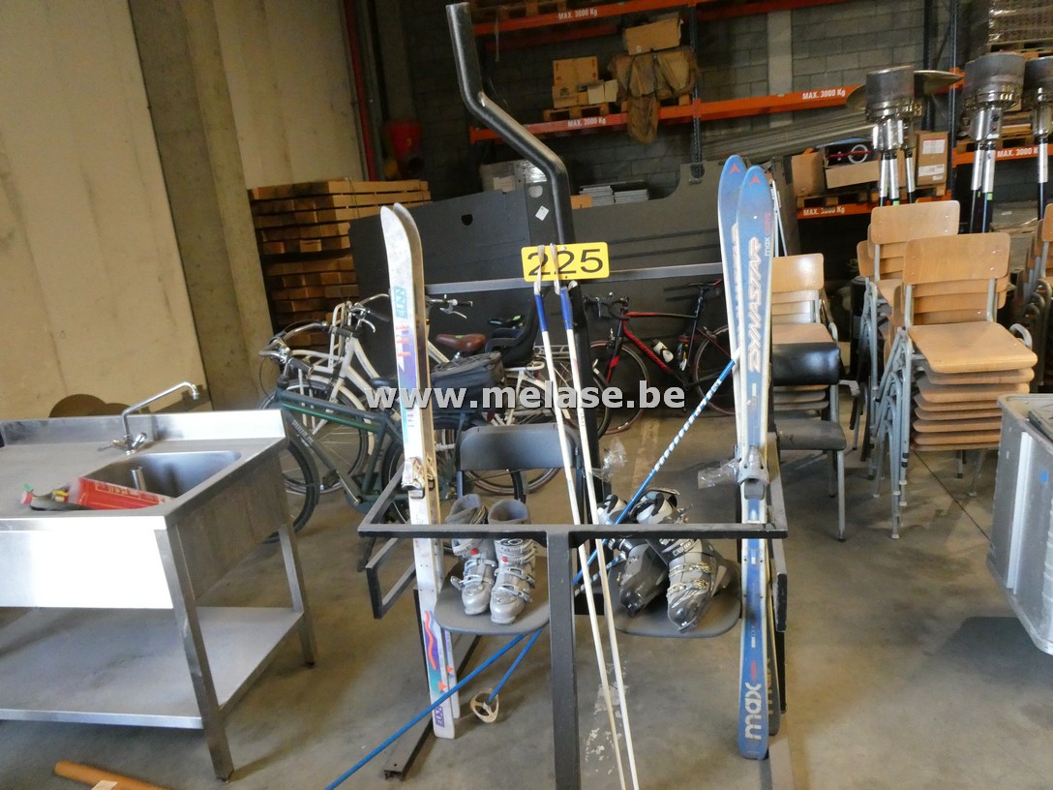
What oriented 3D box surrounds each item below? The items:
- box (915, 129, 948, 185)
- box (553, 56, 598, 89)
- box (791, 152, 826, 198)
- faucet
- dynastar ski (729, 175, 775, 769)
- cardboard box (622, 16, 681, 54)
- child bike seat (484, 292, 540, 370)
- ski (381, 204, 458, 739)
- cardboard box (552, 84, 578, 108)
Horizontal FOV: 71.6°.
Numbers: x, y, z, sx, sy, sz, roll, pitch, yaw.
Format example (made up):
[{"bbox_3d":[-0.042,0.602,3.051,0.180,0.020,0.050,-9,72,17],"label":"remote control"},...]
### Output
[{"bbox_3d":[4.732,-2.779,8.623,0.305,0.560,0.360,-3,15,10],"label":"box"},{"bbox_3d":[0.631,-3.939,9.011,0.520,0.320,0.400,-3,15,10],"label":"box"},{"bbox_3d":[3.428,-2.658,8.871,0.310,0.450,0.310,-18,19,-39],"label":"box"},{"bbox_3d":[-1.323,0.081,2.597,0.390,0.255,0.115,-3,15,12],"label":"faucet"},{"bbox_3d":[0.630,0.232,2.011,0.100,1.682,0.090,0,7,13],"label":"dynastar ski"},{"bbox_3d":[1.540,-4.292,8.847,0.610,0.290,0.400,-6,15,11],"label":"cardboard box"},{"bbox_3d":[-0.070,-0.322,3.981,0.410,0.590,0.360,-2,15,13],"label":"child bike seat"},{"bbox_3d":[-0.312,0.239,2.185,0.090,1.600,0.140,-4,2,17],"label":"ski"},{"bbox_3d":[0.507,-3.674,9.075,0.305,0.250,0.380,-3,15,10],"label":"cardboard box"}]

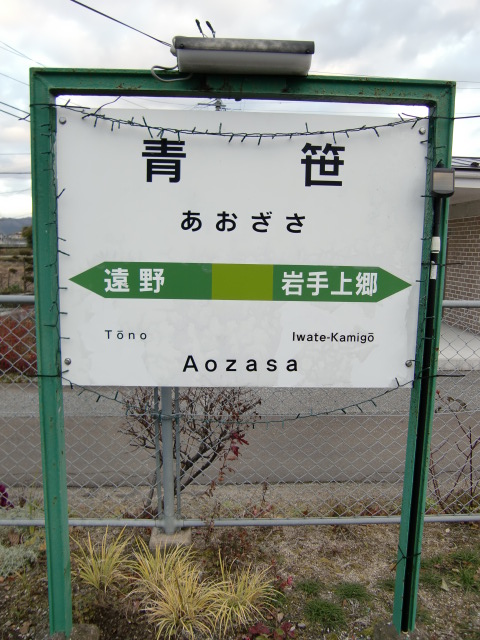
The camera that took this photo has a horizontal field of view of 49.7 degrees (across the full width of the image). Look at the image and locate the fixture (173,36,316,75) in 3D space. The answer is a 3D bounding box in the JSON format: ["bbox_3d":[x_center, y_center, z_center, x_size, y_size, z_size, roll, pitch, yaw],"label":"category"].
[{"bbox_3d":[0.009,-0.776,1.565,0.410,0.080,0.140,1,8,-3],"label":"fixture"}]

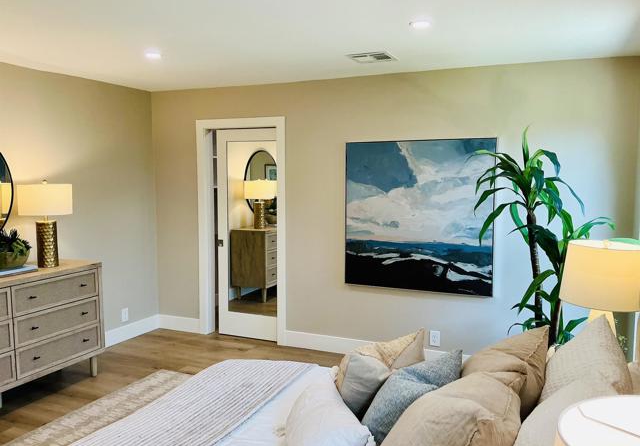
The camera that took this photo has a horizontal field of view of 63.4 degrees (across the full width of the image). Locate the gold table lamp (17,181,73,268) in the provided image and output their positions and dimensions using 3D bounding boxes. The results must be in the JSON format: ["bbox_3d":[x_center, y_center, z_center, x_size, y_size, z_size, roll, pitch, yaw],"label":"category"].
[{"bbox_3d":[-2.069,0.010,3.930,0.375,0.660,0.375,2,6,23],"label":"gold table lamp"}]

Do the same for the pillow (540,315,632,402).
[{"bbox_3d":[0.952,0.630,1.882,0.210,0.530,0.580,28,15,18],"label":"pillow"}]

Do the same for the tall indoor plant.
[{"bbox_3d":[1.457,0.342,3.396,0.920,1.910,0.850,2,6,23],"label":"tall indoor plant"}]

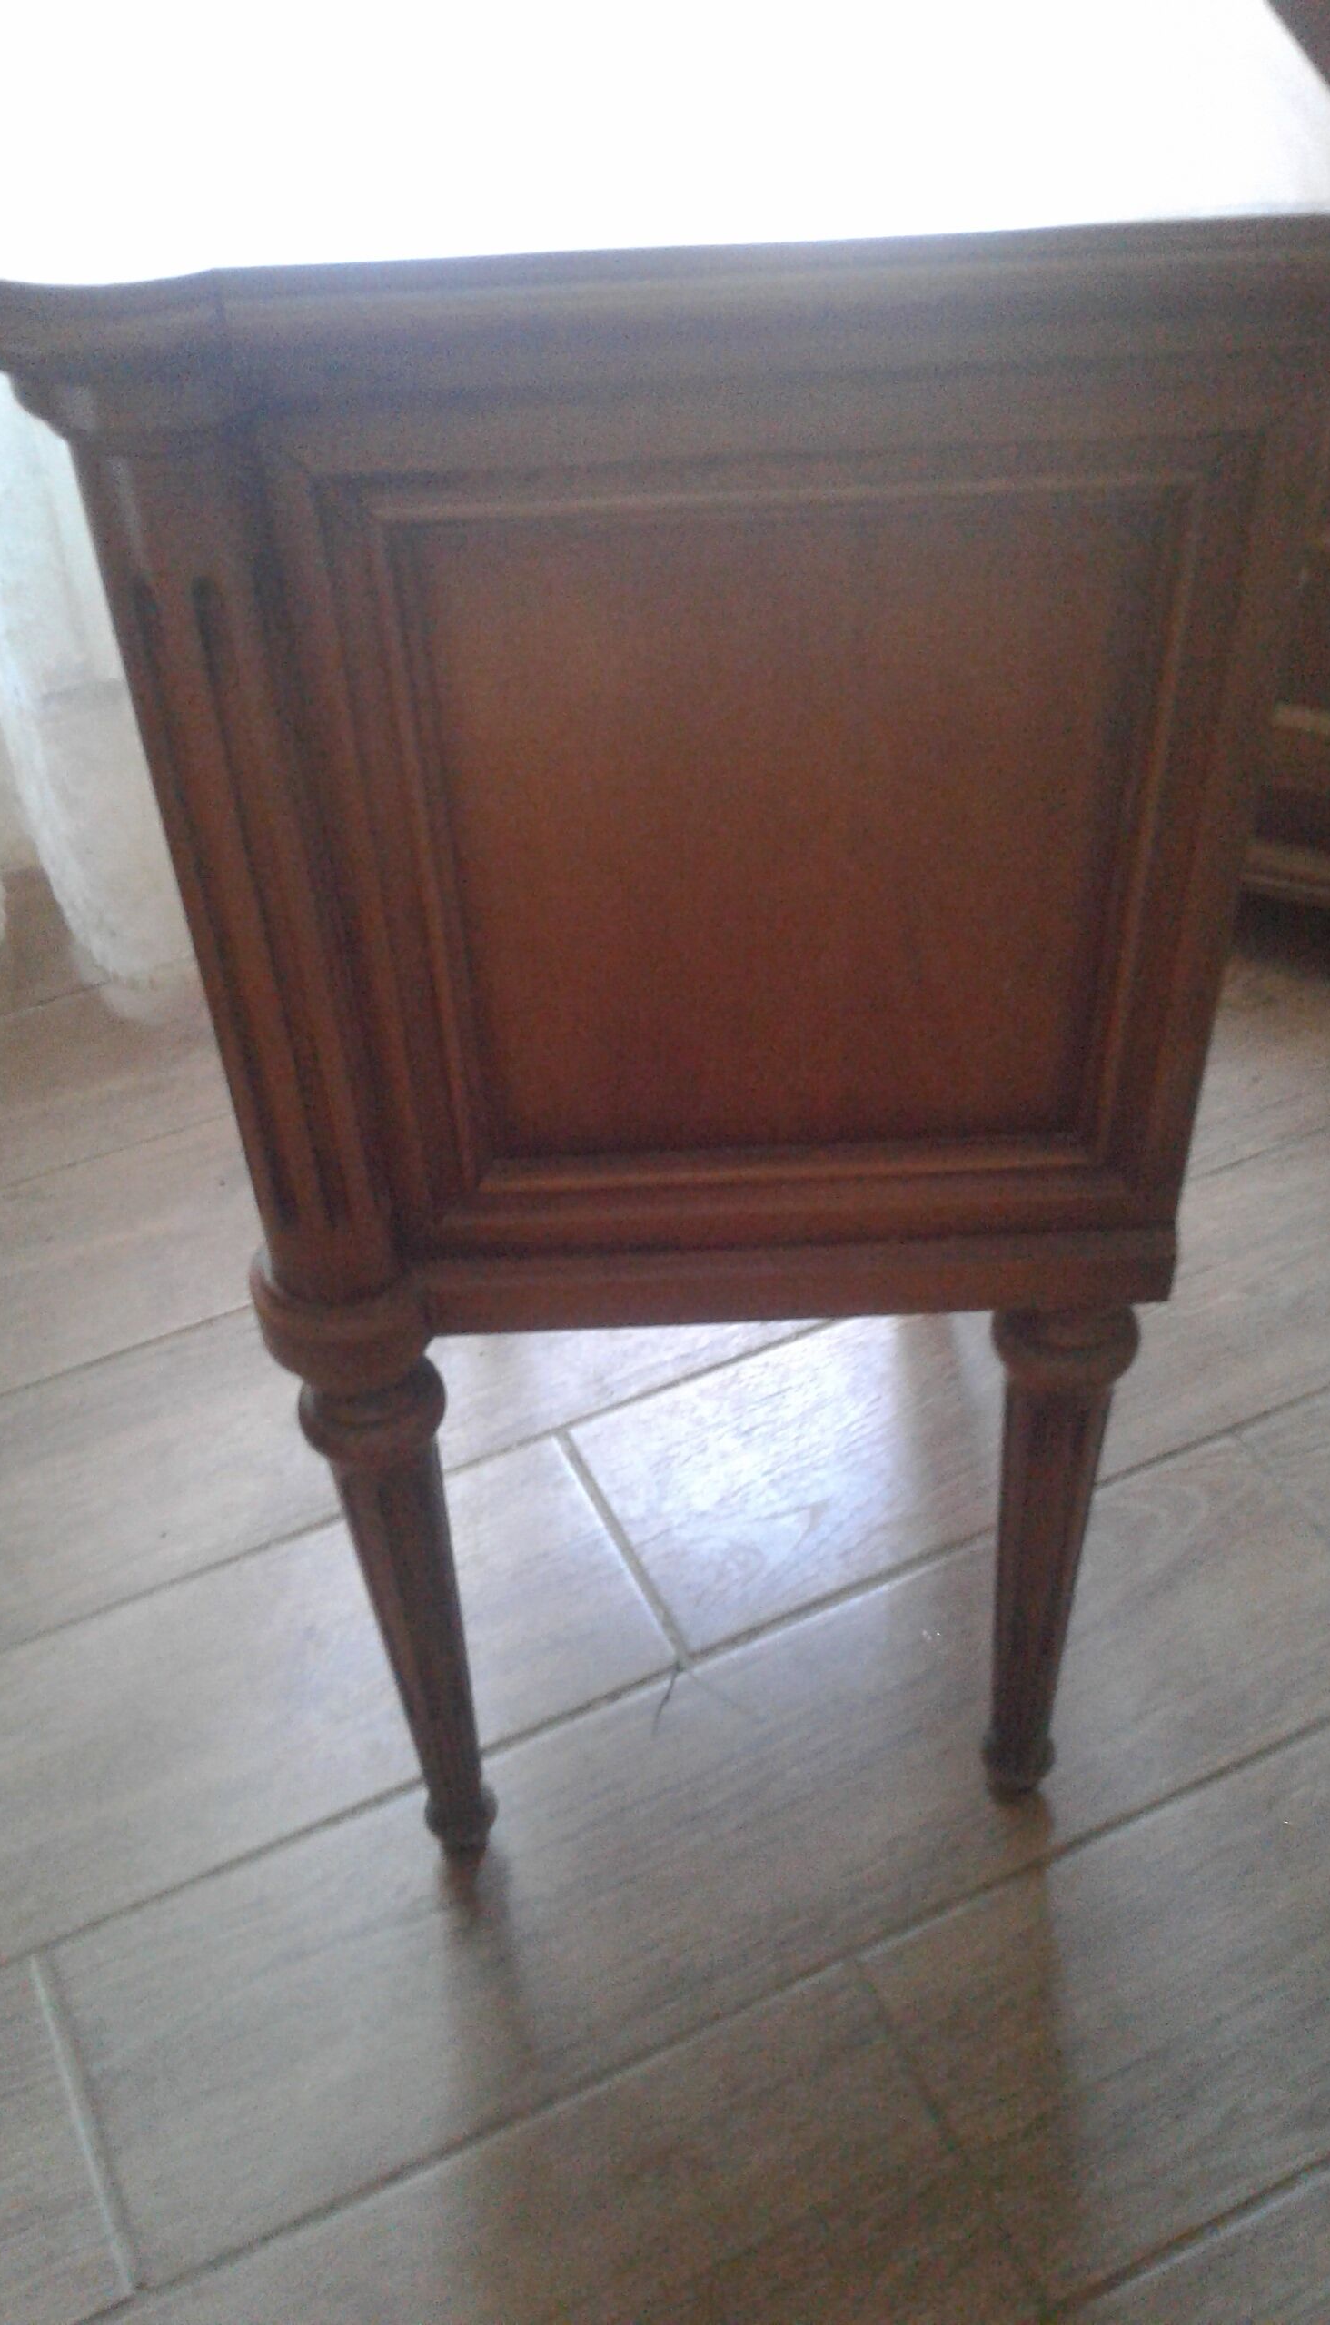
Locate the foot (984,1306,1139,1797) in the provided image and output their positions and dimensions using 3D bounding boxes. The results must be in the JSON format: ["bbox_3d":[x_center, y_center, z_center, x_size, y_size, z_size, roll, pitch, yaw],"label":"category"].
[{"bbox_3d":[0.141,0.149,0.727,0.050,0.307,0.050,-2,41,1],"label":"foot"}]

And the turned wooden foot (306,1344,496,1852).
[{"bbox_3d":[-0.091,0.173,0.722,0.050,0.298,0.050,-2,41,1],"label":"turned wooden foot"}]

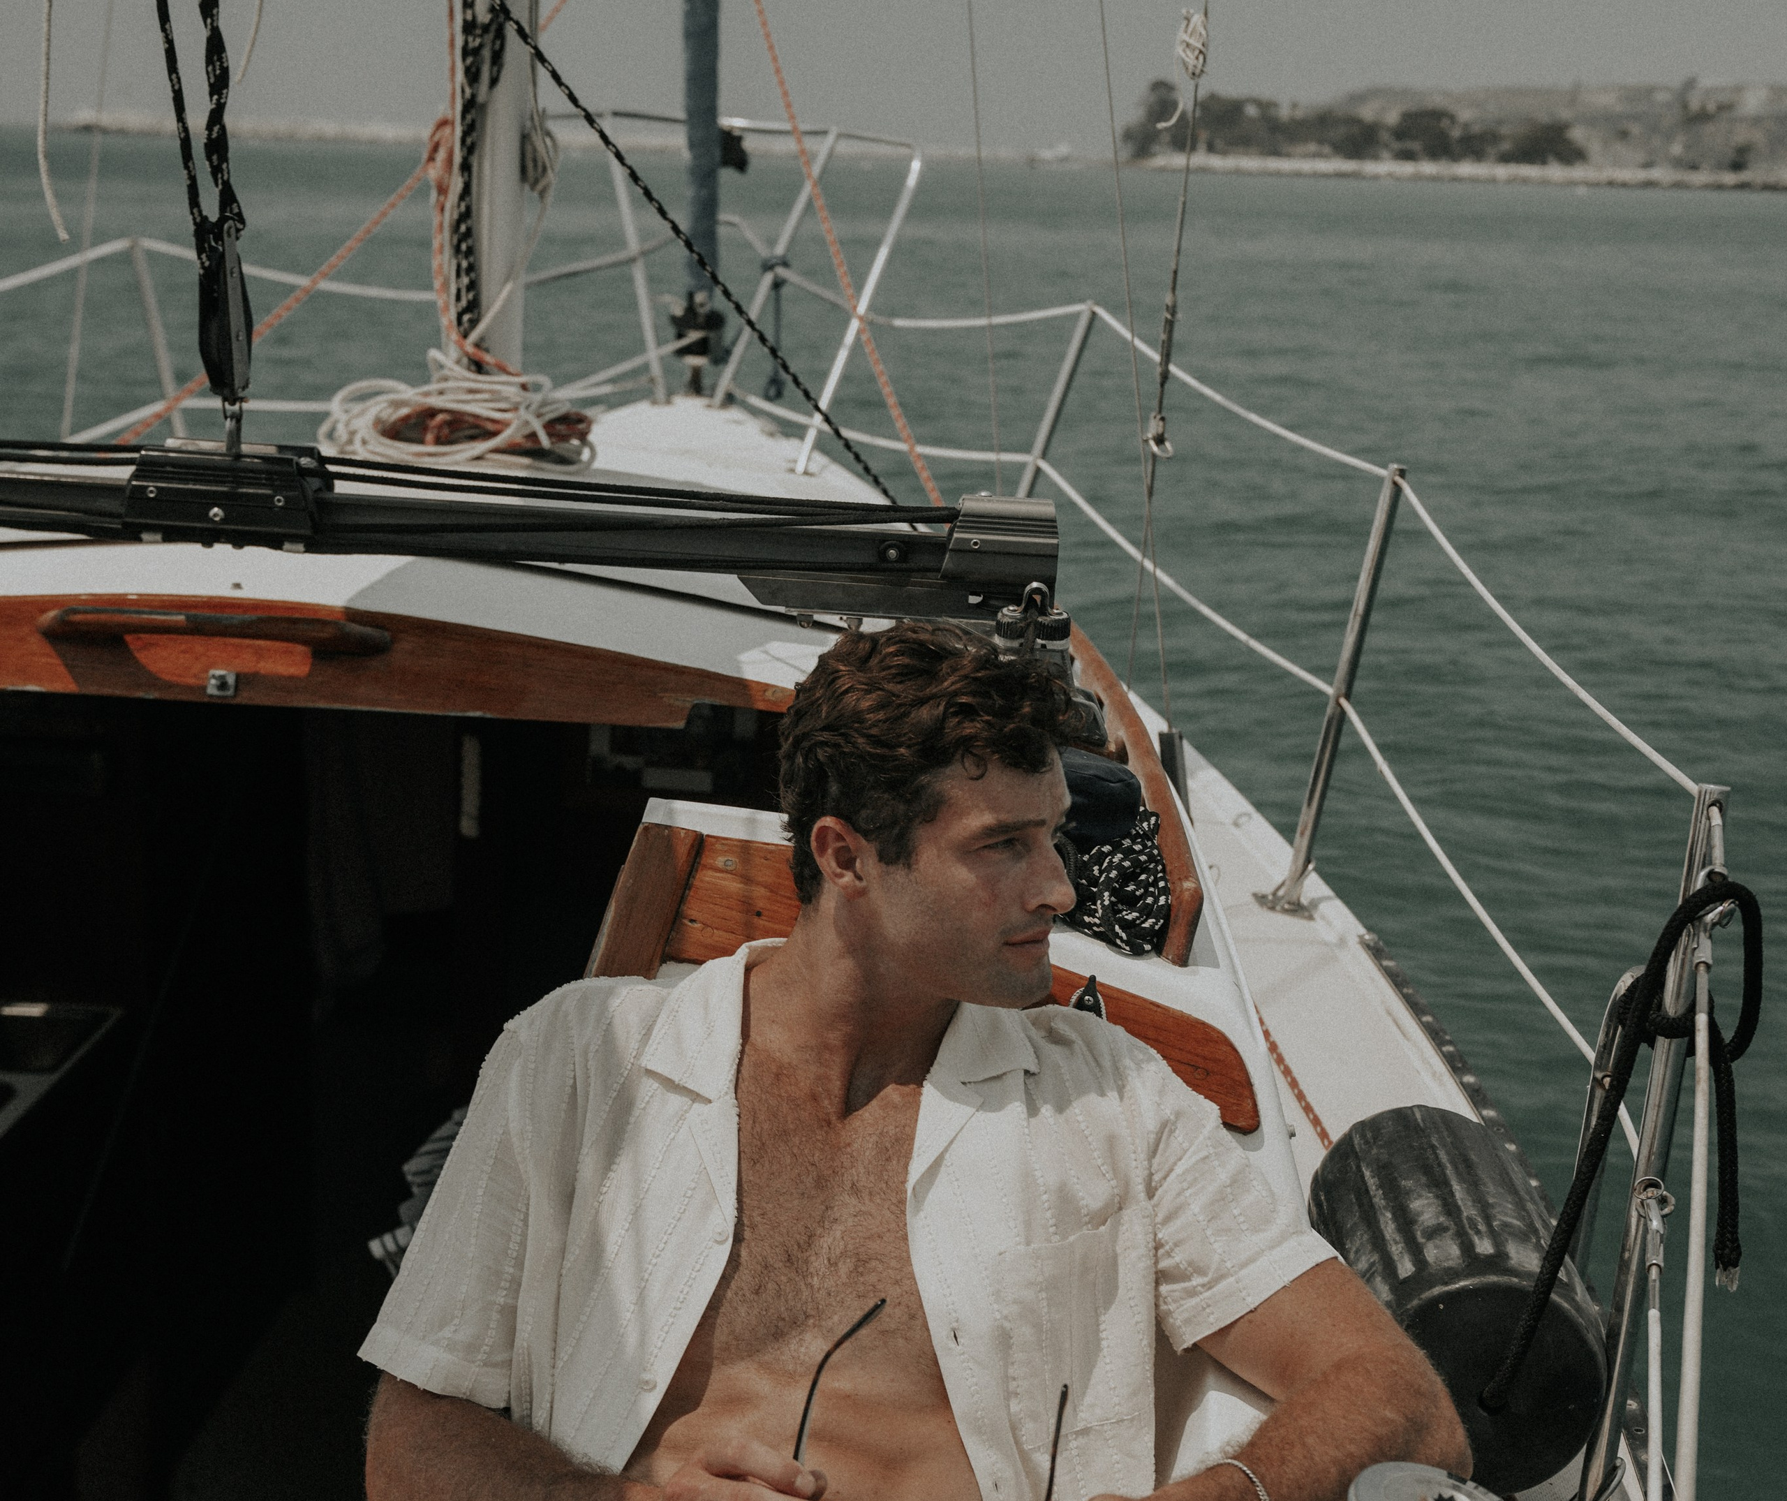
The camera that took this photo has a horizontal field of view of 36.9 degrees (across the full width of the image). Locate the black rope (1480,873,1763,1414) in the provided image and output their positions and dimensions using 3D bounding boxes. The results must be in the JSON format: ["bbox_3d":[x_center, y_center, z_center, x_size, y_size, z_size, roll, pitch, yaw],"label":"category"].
[{"bbox_3d":[0.588,0.317,2.170,0.220,0.440,0.120,2,13,0],"label":"black rope"}]

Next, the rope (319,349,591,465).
[{"bbox_3d":[-0.672,-0.527,4.100,0.410,0.130,0.360,2,13,0],"label":"rope"}]

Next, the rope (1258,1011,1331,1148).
[{"bbox_3d":[0.465,0.382,3.120,0.022,0.022,0.430,1,13,-2],"label":"rope"}]

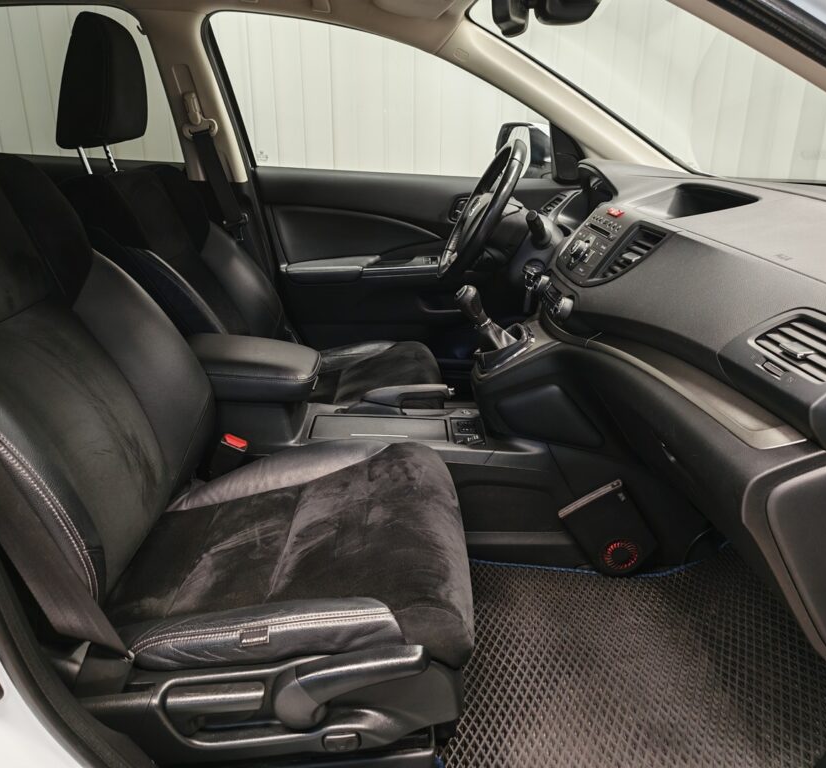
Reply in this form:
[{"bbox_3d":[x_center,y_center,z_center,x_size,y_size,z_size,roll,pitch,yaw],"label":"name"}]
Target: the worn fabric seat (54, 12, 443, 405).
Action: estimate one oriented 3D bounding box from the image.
[{"bbox_3d":[-0.350,-0.290,1.607,0.870,1.050,0.530,0,19,-1],"label":"worn fabric seat"}]

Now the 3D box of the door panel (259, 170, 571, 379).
[{"bbox_3d":[0.030,-0.308,1.935,0.940,0.590,0.140,0,19,-1],"label":"door panel"}]

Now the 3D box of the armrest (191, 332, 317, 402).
[{"bbox_3d":[-0.344,-0.034,1.299,0.330,0.090,0.190,0,19,-1],"label":"armrest"}]

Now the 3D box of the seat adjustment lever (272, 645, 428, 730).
[{"bbox_3d":[-0.061,0.324,0.728,0.160,0.062,0.042,-16,18,4],"label":"seat adjustment lever"}]

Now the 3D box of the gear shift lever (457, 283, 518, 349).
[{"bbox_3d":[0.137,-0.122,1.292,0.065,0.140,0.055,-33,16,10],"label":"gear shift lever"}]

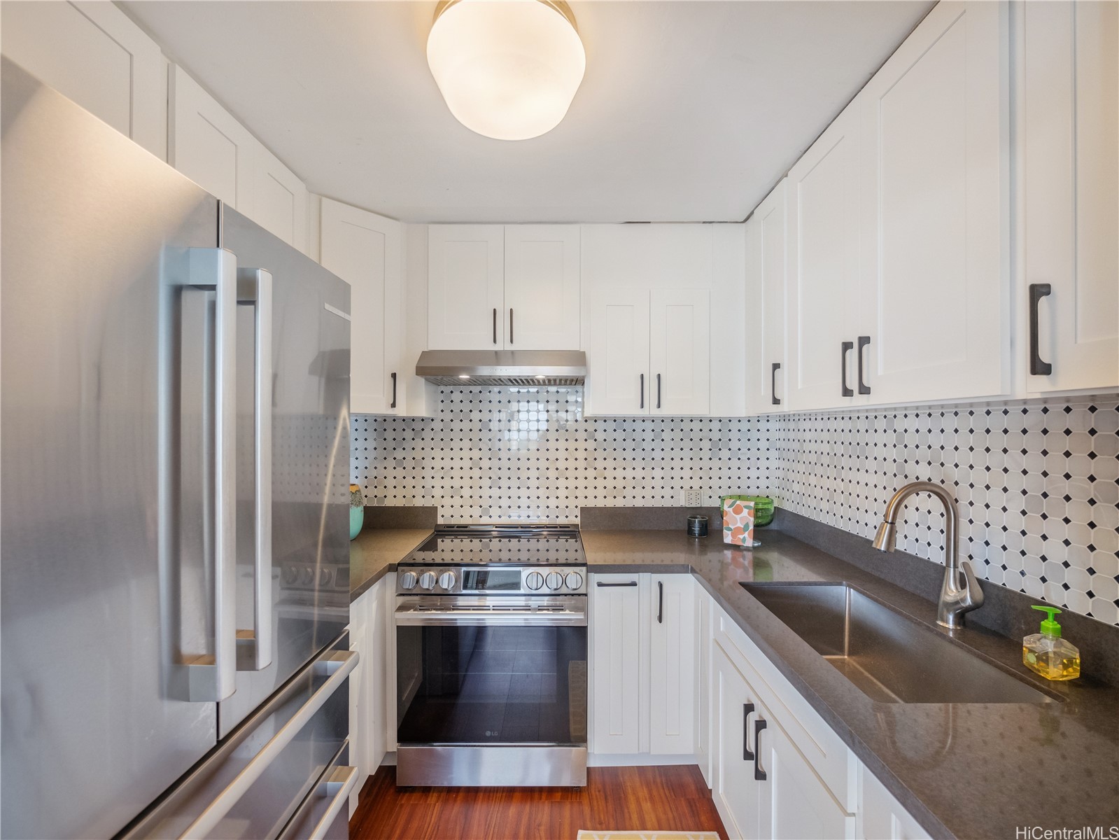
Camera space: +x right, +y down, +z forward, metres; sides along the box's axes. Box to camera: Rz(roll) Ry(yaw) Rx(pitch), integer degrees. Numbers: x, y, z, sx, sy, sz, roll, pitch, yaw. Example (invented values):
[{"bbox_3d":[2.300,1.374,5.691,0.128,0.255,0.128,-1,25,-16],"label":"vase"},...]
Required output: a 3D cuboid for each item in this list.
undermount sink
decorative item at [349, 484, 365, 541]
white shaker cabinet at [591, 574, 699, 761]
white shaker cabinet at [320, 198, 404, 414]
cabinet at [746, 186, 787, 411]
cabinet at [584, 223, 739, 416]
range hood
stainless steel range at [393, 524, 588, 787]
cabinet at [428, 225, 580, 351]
[{"bbox_3d":[0.810,0.690,1.224,0.380,0.240,0.715,0,-1,0],"label":"undermount sink"},{"bbox_3d":[-1.030,0.439,2.175,0.180,0.265,0.180,0,-1,0],"label":"decorative item"},{"bbox_3d":[0.335,0.986,2.098,0.434,0.750,0.600,0,-1,0],"label":"white shaker cabinet"},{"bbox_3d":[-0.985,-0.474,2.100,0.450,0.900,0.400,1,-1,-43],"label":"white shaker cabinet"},{"bbox_3d":[1.003,-0.469,1.899,0.316,0.885,0.415,0,-1,0],"label":"cabinet"},{"bbox_3d":[0.480,-0.467,2.259,0.750,0.900,0.315,0,-1,0],"label":"cabinet"},{"bbox_3d":[-0.264,-0.257,2.208,0.759,0.140,0.410,0,-1,0],"label":"range hood"},{"bbox_3d":[-0.266,1.003,2.060,0.759,0.915,0.655,0,-1,0],"label":"stainless steel range"},{"bbox_3d":[-0.262,-0.622,2.258,0.727,0.590,0.320,0,-1,0],"label":"cabinet"}]

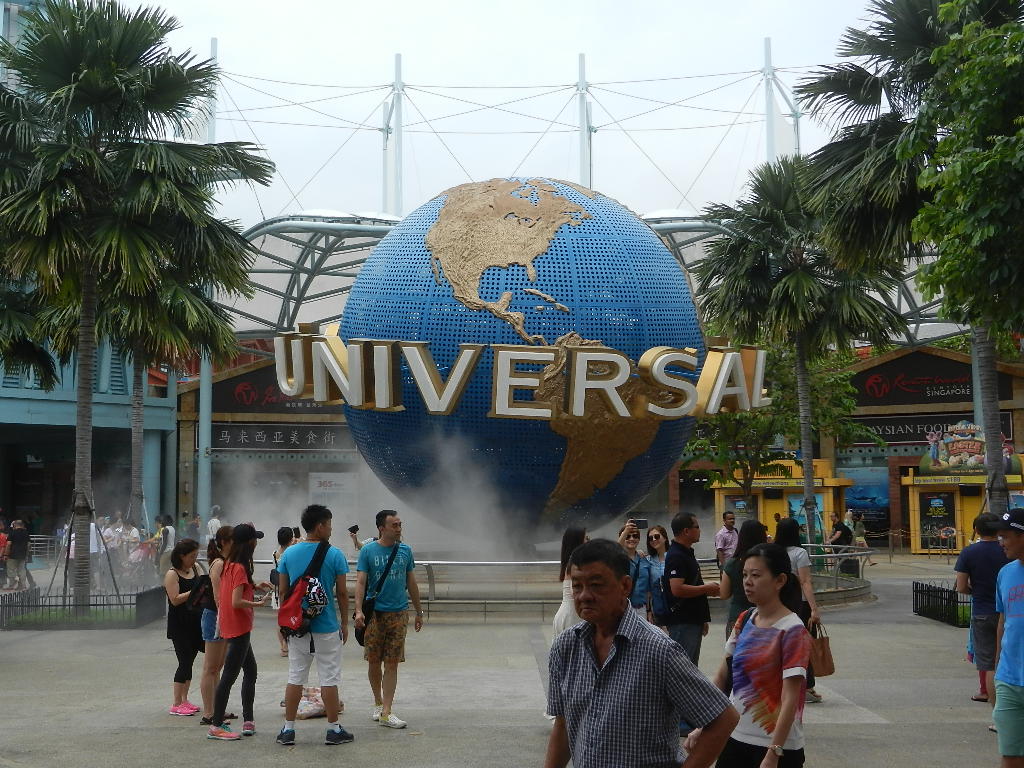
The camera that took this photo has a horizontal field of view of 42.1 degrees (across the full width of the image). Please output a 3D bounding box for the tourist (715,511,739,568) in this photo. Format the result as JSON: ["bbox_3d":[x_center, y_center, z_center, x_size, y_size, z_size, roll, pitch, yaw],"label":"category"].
[{"bbox_3d":[3.126,2.714,19.226,0.500,1.750,0.320,2,-6,-23],"label":"tourist"}]

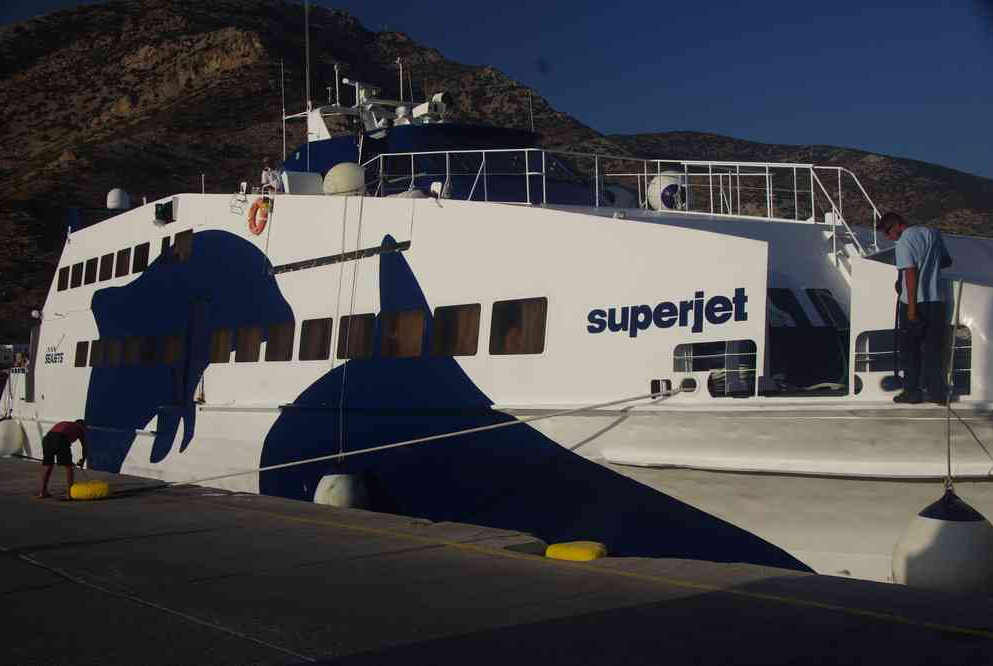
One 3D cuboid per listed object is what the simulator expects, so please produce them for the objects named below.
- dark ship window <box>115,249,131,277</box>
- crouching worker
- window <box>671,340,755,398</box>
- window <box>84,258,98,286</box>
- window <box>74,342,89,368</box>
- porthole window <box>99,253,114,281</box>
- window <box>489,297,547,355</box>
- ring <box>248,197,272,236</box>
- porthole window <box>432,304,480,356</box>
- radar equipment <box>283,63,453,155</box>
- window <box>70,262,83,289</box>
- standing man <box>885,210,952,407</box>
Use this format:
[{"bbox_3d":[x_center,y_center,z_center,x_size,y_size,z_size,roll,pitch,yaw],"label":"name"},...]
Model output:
[{"bbox_3d":[-9.693,-1.826,28.865,0.080,0.670,0.980,12,-9,-35],"label":"dark ship window"},{"bbox_3d":[-6.249,1.816,16.000,0.700,1.160,0.500,0,-3,-3],"label":"crouching worker"},{"bbox_3d":[2.341,0.394,11.809,0.100,0.600,1.130,5,-5,-36],"label":"window"},{"bbox_3d":[-11.386,-1.714,31.188,0.080,0.660,0.980,12,-9,-35],"label":"window"},{"bbox_3d":[-11.514,0.604,30.884,0.080,0.690,1.150,7,-6,-36],"label":"window"},{"bbox_3d":[-10.546,-1.759,30.035,0.080,0.660,0.980,12,-9,-35],"label":"porthole window"},{"bbox_3d":[0.291,-0.073,14.690,0.080,0.700,1.160,7,-6,-36],"label":"window"},{"bbox_3d":[-4.751,-2.320,22.155,0.130,0.760,0.760,12,-9,-35],"label":"ring"},{"bbox_3d":[-0.580,-0.036,15.884,0.080,0.690,1.150,7,-6,-36],"label":"porthole window"},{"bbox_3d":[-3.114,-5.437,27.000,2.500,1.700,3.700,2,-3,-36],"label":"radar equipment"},{"bbox_3d":[-12.220,-1.666,32.333,0.080,0.660,0.980,12,-9,-35],"label":"window"},{"bbox_3d":[3.726,-0.225,9.800,0.460,1.700,0.520,-2,-4,44],"label":"standing man"}]

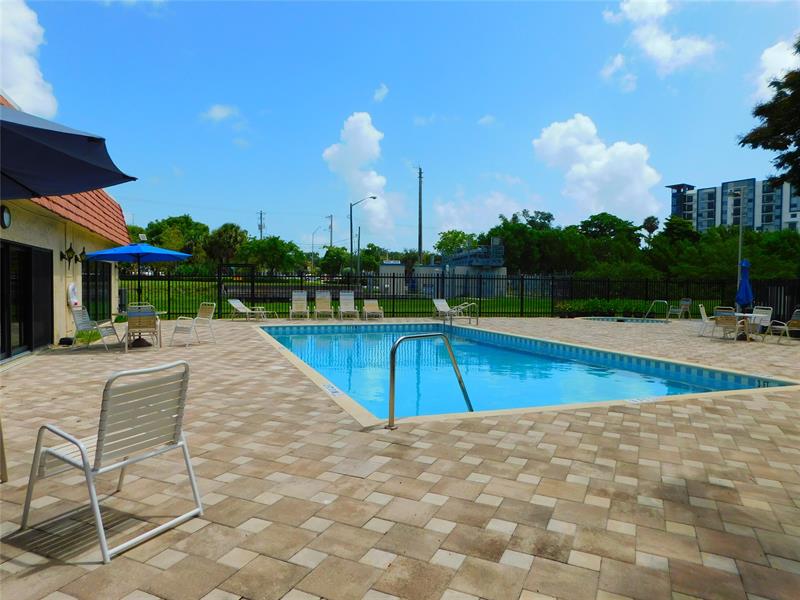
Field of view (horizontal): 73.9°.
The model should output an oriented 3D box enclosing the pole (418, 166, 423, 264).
[{"bbox_3d":[2.123,-7.425,57.799,0.330,14.080,0.330,1,2,2],"label":"pole"}]

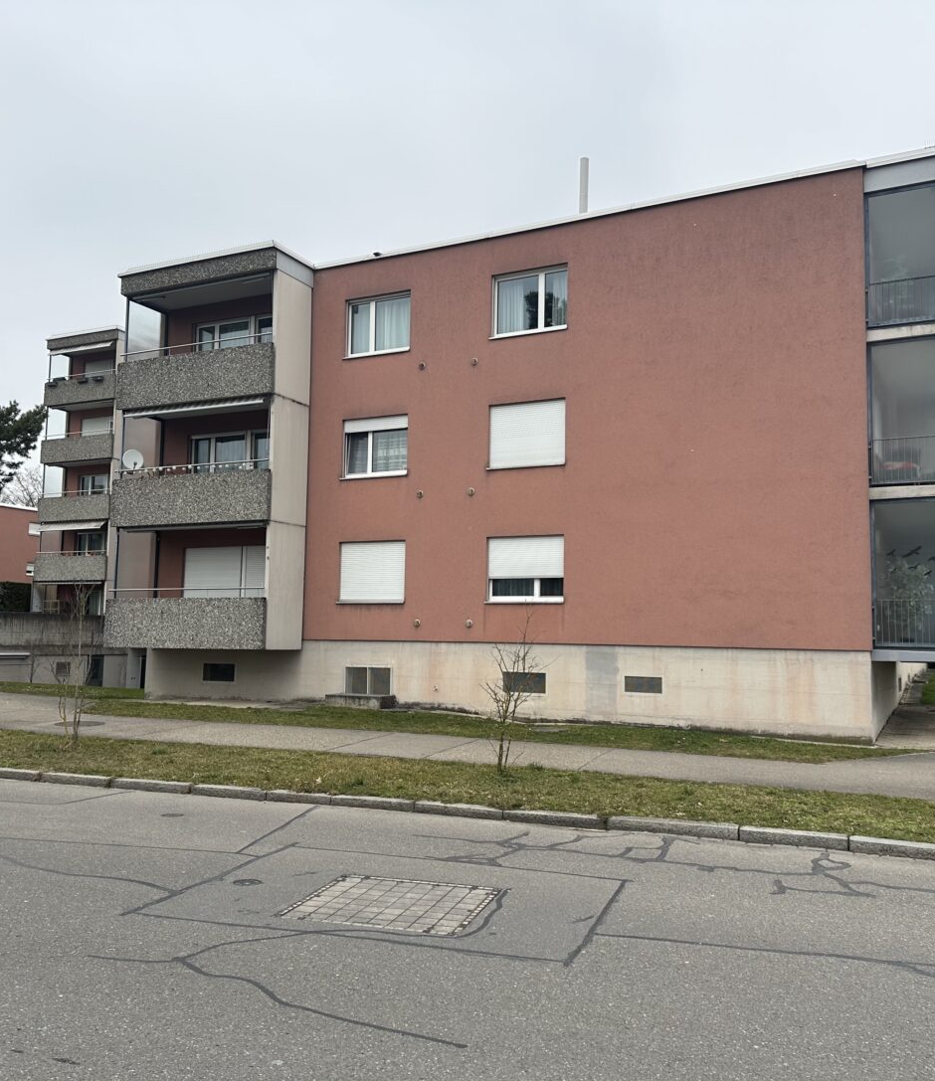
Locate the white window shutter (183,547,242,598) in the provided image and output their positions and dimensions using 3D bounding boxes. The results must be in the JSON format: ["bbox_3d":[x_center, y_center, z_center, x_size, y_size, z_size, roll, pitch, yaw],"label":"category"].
[{"bbox_3d":[-5.907,0.820,23.331,1.639,1.323,0.091,-2,-6,26],"label":"white window shutter"}]

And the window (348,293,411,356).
[{"bbox_3d":[-1.927,-4.696,21.899,1.643,1.323,0.146,-2,-6,26],"label":"window"}]

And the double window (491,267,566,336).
[{"bbox_3d":[1.280,-4.824,20.329,1.652,1.332,0.146,-2,-6,26],"label":"double window"}]

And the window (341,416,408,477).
[{"bbox_3d":[-1.961,-2.010,21.663,1.643,1.314,0.146,-2,-6,26],"label":"window"}]

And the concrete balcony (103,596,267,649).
[{"bbox_3d":[-6.007,1.906,22.667,4.602,1.076,1.307,-2,-6,27],"label":"concrete balcony"}]

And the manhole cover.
[{"bbox_3d":[-0.430,2.145,5.863,1.043,0.050,1.011,-1,-6,16],"label":"manhole cover"}]

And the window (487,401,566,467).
[{"bbox_3d":[1.217,-2.130,20.210,1.684,1.345,0.140,-2,-6,27],"label":"window"}]

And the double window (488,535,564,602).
[{"bbox_3d":[1.165,0.589,19.964,1.693,1.327,0.140,-2,-6,27],"label":"double window"}]

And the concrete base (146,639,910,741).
[{"bbox_3d":[2.066,3.325,25.421,16.188,1.506,11.315,-2,-6,26],"label":"concrete base"}]

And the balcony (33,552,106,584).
[{"bbox_3d":[-17.541,1.323,45.352,4.508,1.095,1.278,-2,-6,26],"label":"balcony"}]

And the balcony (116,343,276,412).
[{"bbox_3d":[-5.922,-3.586,22.867,4.544,1.131,1.278,-2,-6,26],"label":"balcony"}]

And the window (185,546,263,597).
[{"bbox_3d":[-5.580,0.838,23.396,2.507,1.354,0.140,-2,-6,27],"label":"window"}]

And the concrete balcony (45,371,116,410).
[{"bbox_3d":[-17.435,-6.785,46.066,4.508,1.095,1.278,-2,-6,26],"label":"concrete balcony"}]

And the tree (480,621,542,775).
[{"bbox_3d":[0.491,1.681,11.029,0.720,1.740,0.680,1,-5,0],"label":"tree"}]

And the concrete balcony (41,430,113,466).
[{"bbox_3d":[-17.509,-4.074,46.092,4.474,1.105,1.307,-2,-6,27],"label":"concrete balcony"}]

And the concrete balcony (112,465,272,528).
[{"bbox_3d":[-5.958,-0.868,22.628,4.544,1.113,1.278,-2,-6,26],"label":"concrete balcony"}]

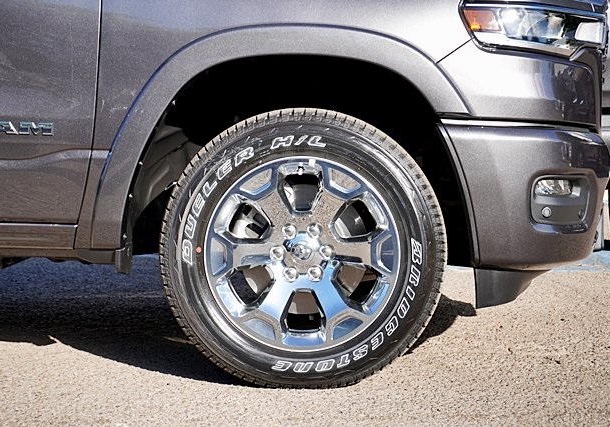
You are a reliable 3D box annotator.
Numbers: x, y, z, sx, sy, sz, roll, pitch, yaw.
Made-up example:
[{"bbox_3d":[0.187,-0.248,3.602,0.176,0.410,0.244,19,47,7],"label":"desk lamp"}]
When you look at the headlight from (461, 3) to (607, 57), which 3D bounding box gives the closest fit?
[{"bbox_3d":[0.664,-0.518,3.717,0.471,0.141,0.380,1,4,2],"label":"headlight"}]

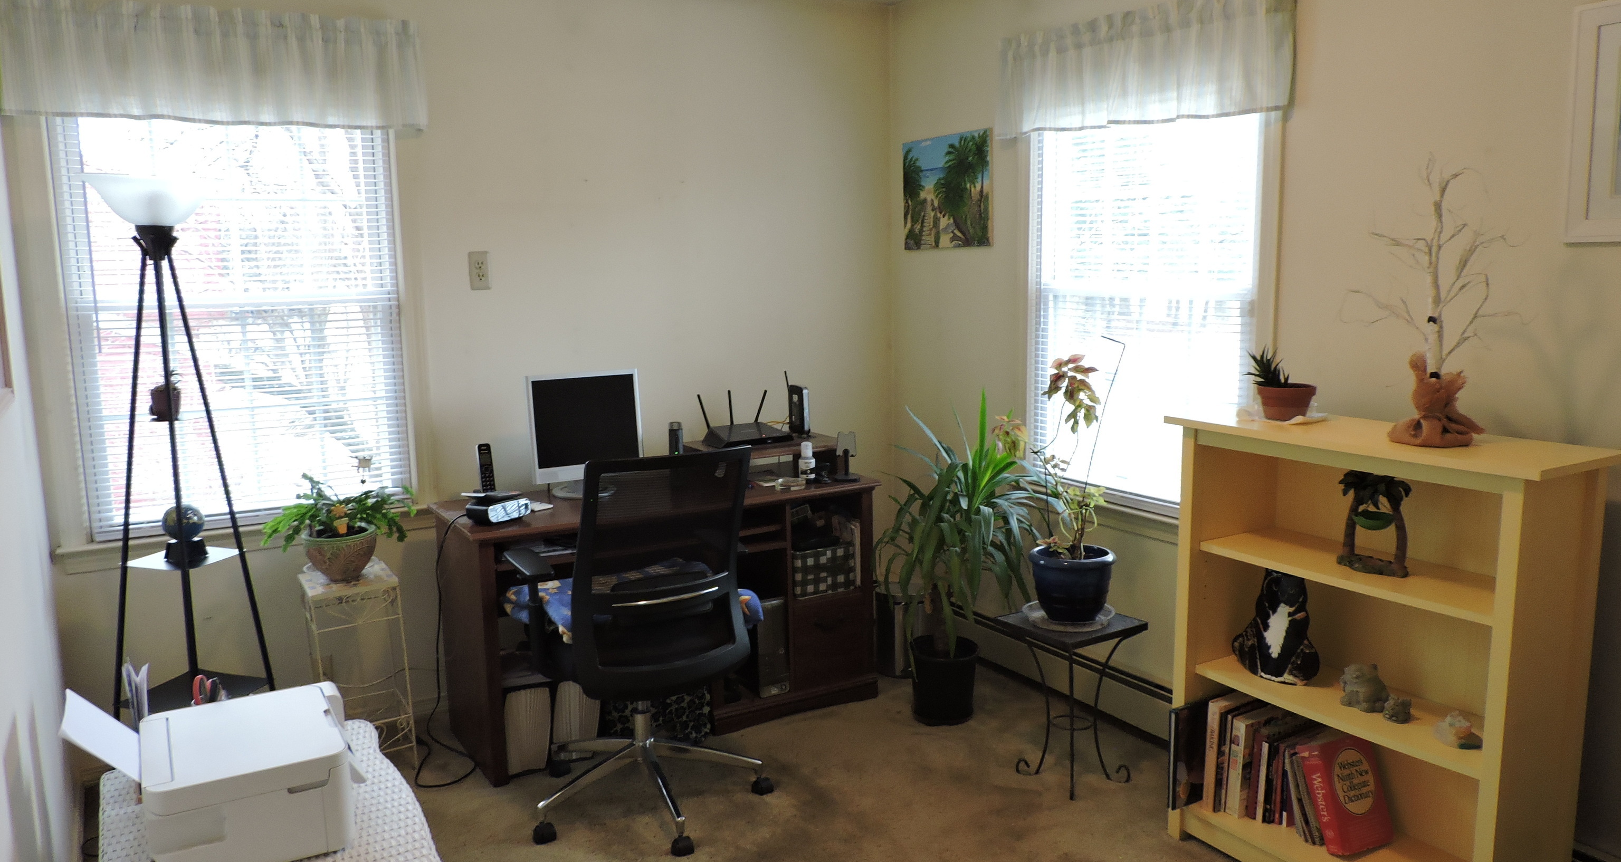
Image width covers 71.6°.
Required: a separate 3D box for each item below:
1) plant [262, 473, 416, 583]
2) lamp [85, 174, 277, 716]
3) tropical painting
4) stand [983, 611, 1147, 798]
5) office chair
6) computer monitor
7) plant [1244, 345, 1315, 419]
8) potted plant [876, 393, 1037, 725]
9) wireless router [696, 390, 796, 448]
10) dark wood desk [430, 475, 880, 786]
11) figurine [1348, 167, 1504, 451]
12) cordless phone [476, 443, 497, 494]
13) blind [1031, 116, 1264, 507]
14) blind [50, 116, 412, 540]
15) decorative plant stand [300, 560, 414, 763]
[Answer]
[{"bbox_3d":[-1.354,0.274,3.217,0.410,0.310,0.360,-5,10,-23],"label":"plant"},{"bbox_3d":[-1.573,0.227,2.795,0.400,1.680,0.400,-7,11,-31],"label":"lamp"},{"bbox_3d":[0.497,-0.875,4.137,0.020,0.405,0.505,-6,11,-31],"label":"tropical painting"},{"bbox_3d":[0.723,0.749,3.113,0.300,0.460,0.300,-7,11,-31],"label":"stand"},{"bbox_3d":[-0.458,0.517,2.999,0.650,1.000,0.660,-5,10,-24],"label":"office chair"},{"bbox_3d":[-0.723,0.004,3.622,0.365,0.380,0.200,-6,11,-31],"label":"computer monitor"},{"bbox_3d":[1.134,-0.120,2.722,0.165,0.172,0.150,3,10,22],"label":"plant"},{"bbox_3d":[0.462,0.391,3.542,0.480,1.040,0.480,-1,9,0],"label":"potted plant"},{"bbox_3d":[-0.222,-0.051,3.842,0.285,0.165,0.205,-7,11,-35],"label":"wireless router"},{"bbox_3d":[-0.475,0.564,3.675,1.320,0.750,0.520,-6,10,-29],"label":"dark wood desk"},{"bbox_3d":[1.289,-0.271,2.351,0.360,0.591,0.280,4,10,28],"label":"figurine"},{"bbox_3d":[-1.012,0.118,3.527,0.047,0.165,0.030,-6,-9,-31],"label":"cordless phone"},{"bbox_3d":[0.981,-0.433,3.409,0.060,1.270,0.860,-7,11,-31],"label":"blind"},{"bbox_3d":[-1.633,-0.363,3.257,0.860,1.270,0.060,-7,11,-31],"label":"blind"},{"bbox_3d":[-1.331,0.718,3.303,0.245,0.590,0.245,-6,11,-31],"label":"decorative plant stand"}]

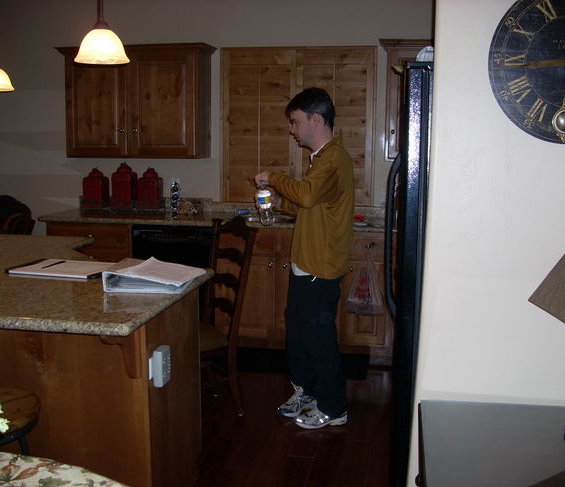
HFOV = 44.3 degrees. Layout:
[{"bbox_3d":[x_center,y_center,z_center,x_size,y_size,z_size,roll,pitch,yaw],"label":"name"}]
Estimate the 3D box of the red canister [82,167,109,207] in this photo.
[{"bbox_3d":[-1.390,-0.419,5.174,0.138,0.300,0.138,2,10,11],"label":"red canister"}]

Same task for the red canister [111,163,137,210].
[{"bbox_3d":[-1.167,-0.434,5.154,0.138,0.332,0.138,2,10,11],"label":"red canister"}]

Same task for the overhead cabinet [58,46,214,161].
[{"bbox_3d":[-1.004,-0.991,4.928,1.036,0.755,0.380,2,10,11],"label":"overhead cabinet"}]

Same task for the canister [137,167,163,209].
[{"bbox_3d":[-0.975,-0.417,5.142,0.138,0.298,0.138,2,10,11],"label":"canister"}]

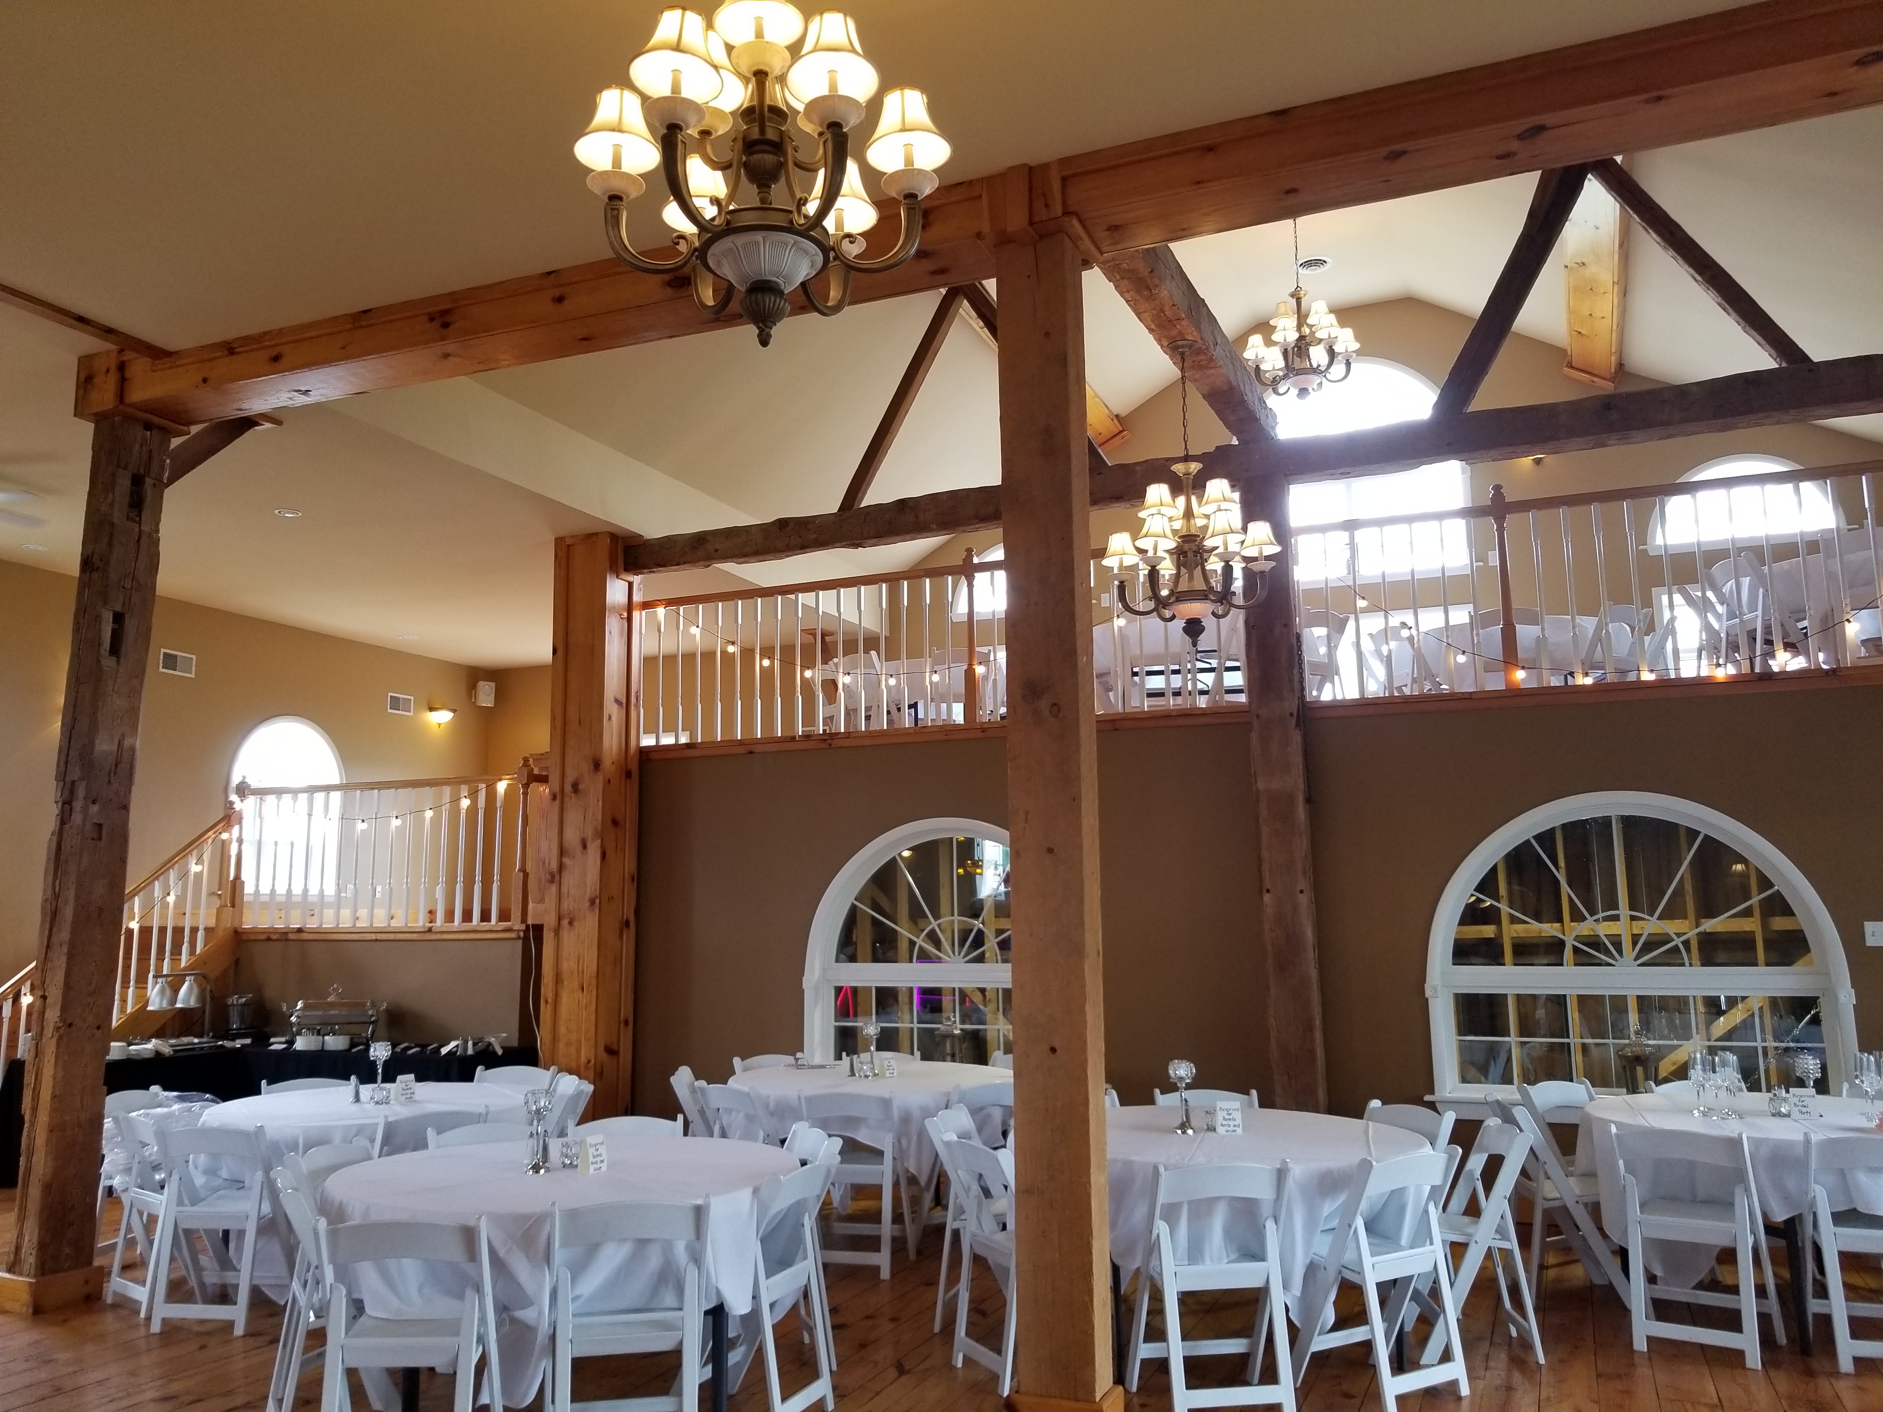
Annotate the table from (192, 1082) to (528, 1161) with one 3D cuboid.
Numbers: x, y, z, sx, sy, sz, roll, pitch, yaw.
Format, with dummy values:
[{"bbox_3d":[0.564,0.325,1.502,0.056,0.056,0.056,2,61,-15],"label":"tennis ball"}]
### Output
[{"bbox_3d":[-2.572,2.179,6.387,1.540,0.765,1.540,-4,-9,22],"label":"table"}]

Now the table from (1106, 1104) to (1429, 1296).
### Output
[{"bbox_3d":[1.030,1.961,5.172,1.540,0.765,1.540,-4,-9,22],"label":"table"}]

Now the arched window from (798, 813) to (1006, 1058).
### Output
[{"bbox_3d":[0.052,1.510,8.658,2.000,1.620,0.180,-4,-10,22],"label":"arched window"}]

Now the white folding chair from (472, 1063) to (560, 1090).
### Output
[{"bbox_3d":[-2.376,2.370,7.563,0.450,0.780,0.470,-1,-9,3],"label":"white folding chair"}]

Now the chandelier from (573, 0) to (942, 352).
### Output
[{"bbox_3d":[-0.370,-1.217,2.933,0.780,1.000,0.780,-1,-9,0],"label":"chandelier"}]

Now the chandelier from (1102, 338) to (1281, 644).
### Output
[{"bbox_3d":[1.137,-0.989,6.521,0.810,1.442,0.810,-4,-10,22],"label":"chandelier"}]

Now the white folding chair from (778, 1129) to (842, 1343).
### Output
[{"bbox_3d":[-0.619,1.924,5.032,0.450,0.785,0.445,4,-10,-26],"label":"white folding chair"}]

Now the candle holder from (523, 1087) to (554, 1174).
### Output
[{"bbox_3d":[-1.318,1.381,4.642,0.105,0.280,0.105,-4,-10,22],"label":"candle holder"}]

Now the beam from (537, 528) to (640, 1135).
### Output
[{"bbox_3d":[-2.312,0.922,9.388,0.430,4.120,0.420,-4,-9,22],"label":"beam"}]

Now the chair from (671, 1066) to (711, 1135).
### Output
[{"bbox_3d":[-1.170,2.299,7.372,0.450,0.785,0.445,0,-9,-2],"label":"chair"}]

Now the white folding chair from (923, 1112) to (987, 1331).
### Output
[{"bbox_3d":[0.226,2.027,5.580,0.470,0.780,0.450,-4,-9,19],"label":"white folding chair"}]

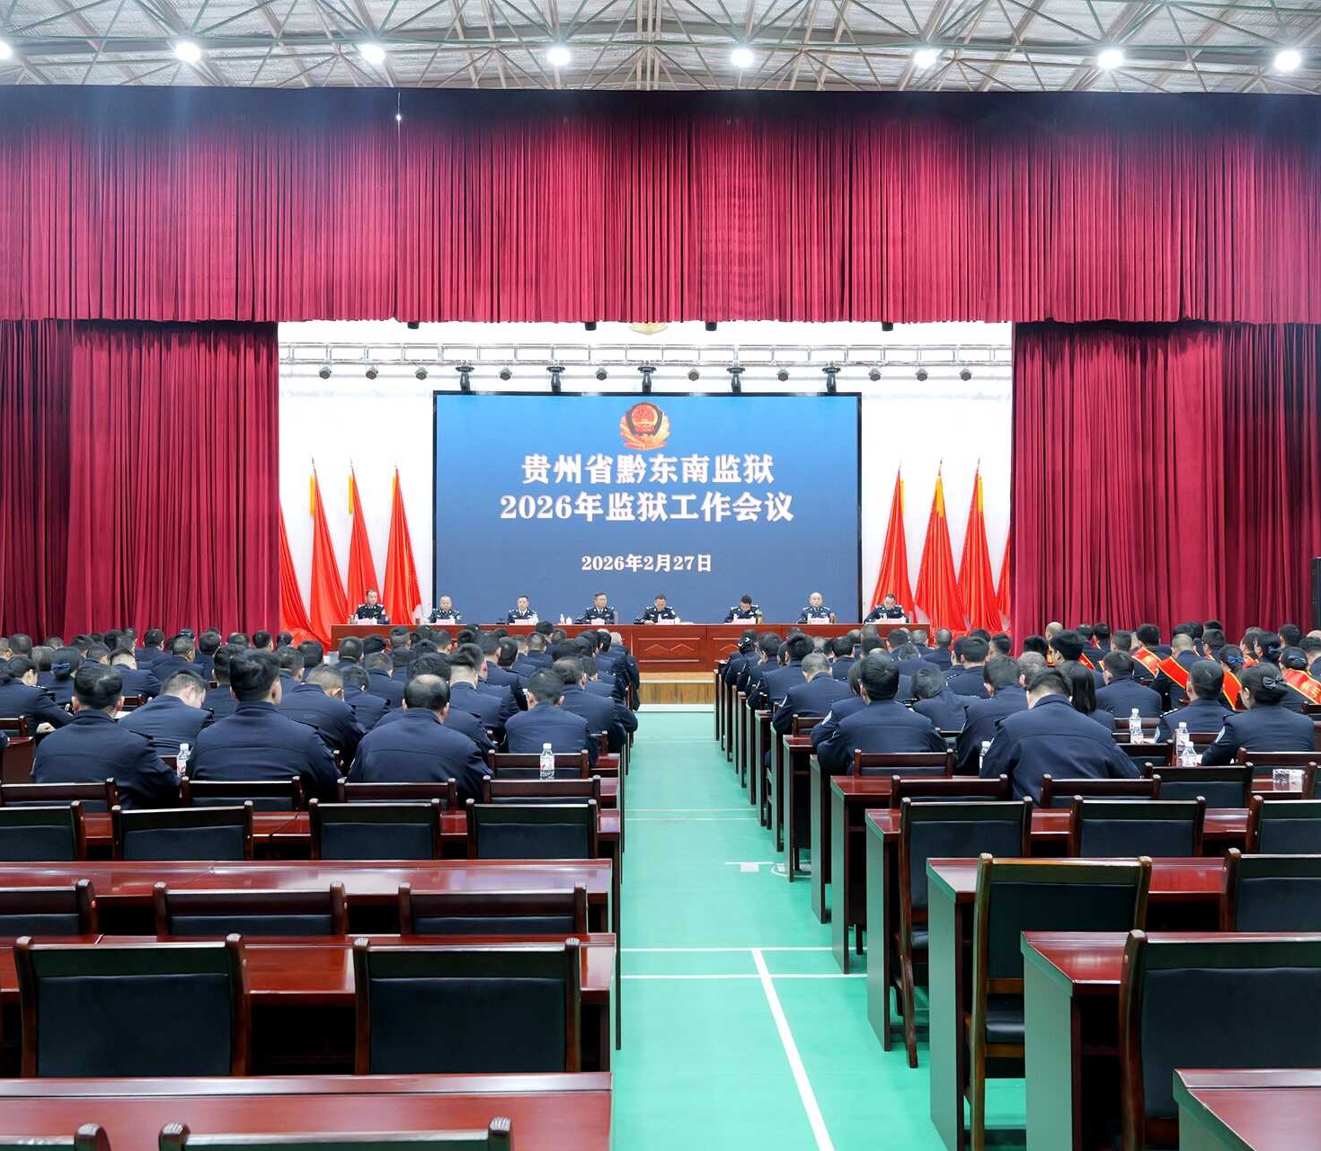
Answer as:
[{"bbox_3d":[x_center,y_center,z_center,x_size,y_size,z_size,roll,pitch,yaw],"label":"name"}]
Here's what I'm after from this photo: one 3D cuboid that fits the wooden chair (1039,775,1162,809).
[{"bbox_3d":[1.704,1.244,5.441,0.460,0.920,0.560,0,-1,-1],"label":"wooden chair"}]

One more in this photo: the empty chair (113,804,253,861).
[{"bbox_3d":[-1.612,1.208,4.623,0.445,0.910,0.530,0,-1,-12],"label":"empty chair"}]

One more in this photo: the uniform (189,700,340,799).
[{"bbox_3d":[-1.530,0.809,5.200,0.570,0.640,0.480,0,-1,-1],"label":"uniform"}]

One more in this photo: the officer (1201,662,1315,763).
[{"bbox_3d":[2.947,1.085,6.612,0.550,1.280,0.720,0,-1,-1],"label":"officer"}]

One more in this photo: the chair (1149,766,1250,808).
[{"bbox_3d":[2.152,1.213,5.610,0.455,0.920,0.530,0,-1,-1],"label":"chair"}]

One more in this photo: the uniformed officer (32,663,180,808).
[{"bbox_3d":[-2.120,0.995,5.280,0.570,1.290,0.700,0,-1,3],"label":"uniformed officer"}]

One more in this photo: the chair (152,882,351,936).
[{"bbox_3d":[-0.962,1.158,3.385,0.445,0.900,0.570,0,-1,-1],"label":"chair"}]

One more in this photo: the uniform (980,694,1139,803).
[{"bbox_3d":[1.651,0.867,5.616,0.640,0.750,0.520,0,-1,-1],"label":"uniform"}]

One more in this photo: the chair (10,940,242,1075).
[{"bbox_3d":[-1.042,1.149,2.885,0.445,0.900,0.570,0,-1,-1],"label":"chair"}]

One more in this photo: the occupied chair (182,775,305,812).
[{"bbox_3d":[-1.551,1.189,5.203,0.445,0.900,0.570,0,-1,-1],"label":"occupied chair"}]

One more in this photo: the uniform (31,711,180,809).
[{"bbox_3d":[-2.264,0.880,5.450,0.570,0.680,0.520,0,-1,-1],"label":"uniform"}]

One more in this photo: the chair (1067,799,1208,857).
[{"bbox_3d":[1.631,1.211,4.793,0.445,0.910,0.530,0,-1,0],"label":"chair"}]

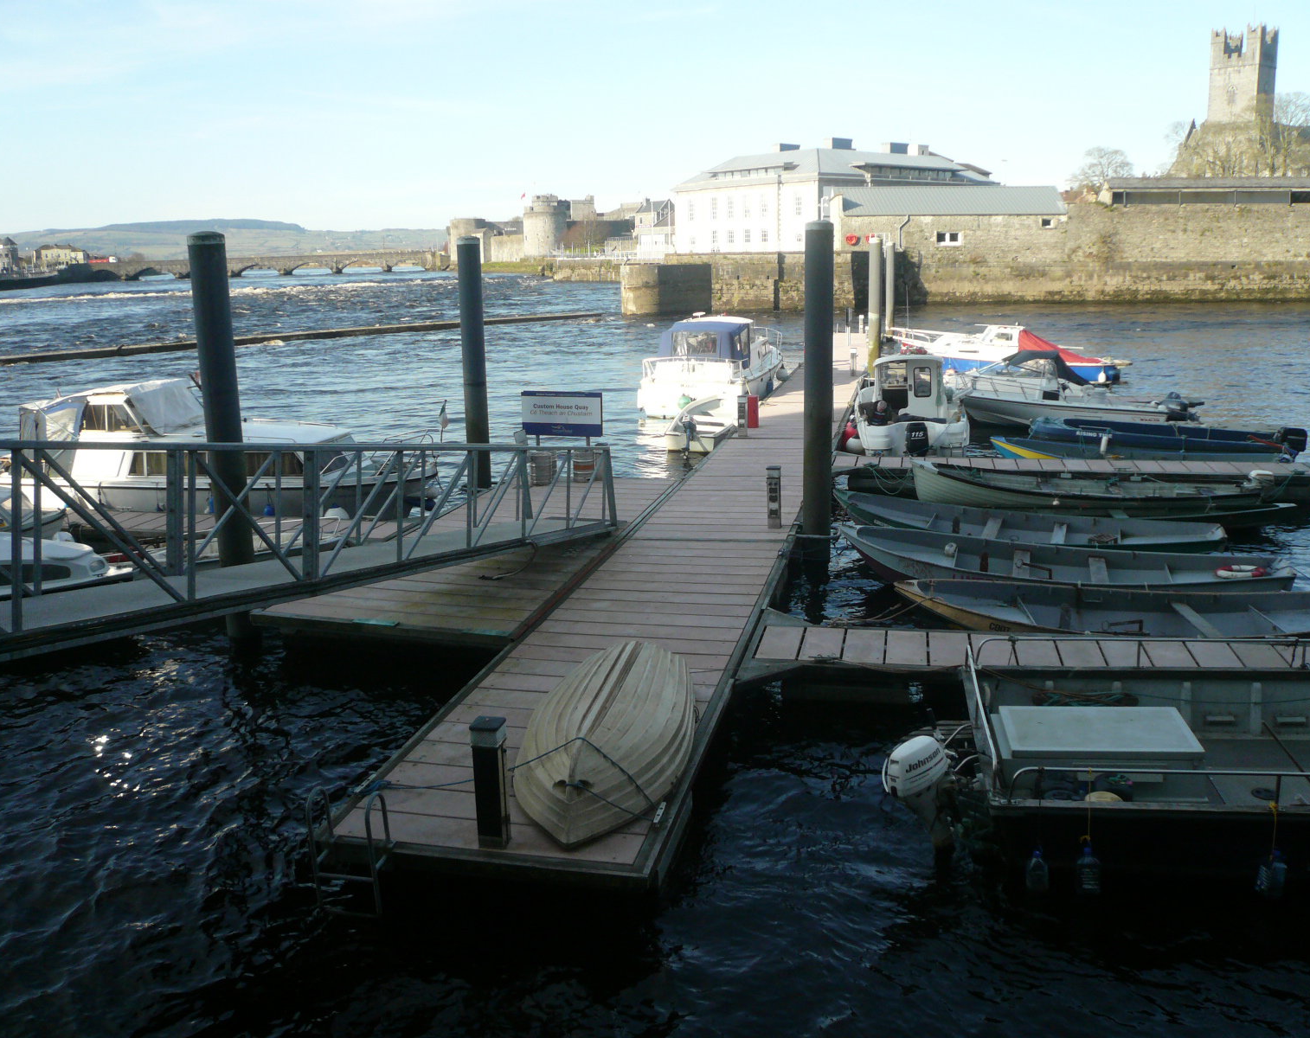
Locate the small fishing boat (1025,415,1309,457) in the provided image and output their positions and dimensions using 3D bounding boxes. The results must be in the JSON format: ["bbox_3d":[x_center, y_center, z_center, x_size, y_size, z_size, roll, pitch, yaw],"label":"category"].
[{"bbox_3d":[10.380,-1.519,22.925,5.200,1.100,1.550,2,14,16],"label":"small fishing boat"}]

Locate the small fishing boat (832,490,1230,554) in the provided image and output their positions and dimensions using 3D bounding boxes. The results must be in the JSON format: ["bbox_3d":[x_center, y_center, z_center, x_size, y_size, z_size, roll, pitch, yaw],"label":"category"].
[{"bbox_3d":[5.316,0.199,16.307,5.400,0.850,1.500,2,14,15],"label":"small fishing boat"}]

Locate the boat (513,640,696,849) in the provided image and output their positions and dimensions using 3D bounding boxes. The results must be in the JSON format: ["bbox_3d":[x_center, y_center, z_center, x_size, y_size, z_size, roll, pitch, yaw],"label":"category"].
[{"bbox_3d":[-0.408,1.864,10.019,1.380,0.540,3.250,1,14,9],"label":"boat"}]

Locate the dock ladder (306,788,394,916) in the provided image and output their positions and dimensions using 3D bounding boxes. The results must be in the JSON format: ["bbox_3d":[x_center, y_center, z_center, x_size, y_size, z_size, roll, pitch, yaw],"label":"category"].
[{"bbox_3d":[-2.052,2.306,7.574,0.460,1.050,0.320,1,13,13],"label":"dock ladder"}]

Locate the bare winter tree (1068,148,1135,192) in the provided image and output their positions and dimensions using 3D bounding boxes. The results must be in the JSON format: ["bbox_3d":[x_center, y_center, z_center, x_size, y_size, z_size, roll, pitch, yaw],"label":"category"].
[{"bbox_3d":[65.930,-48.412,166.474,10.000,13.000,10.000,1,13,13],"label":"bare winter tree"}]

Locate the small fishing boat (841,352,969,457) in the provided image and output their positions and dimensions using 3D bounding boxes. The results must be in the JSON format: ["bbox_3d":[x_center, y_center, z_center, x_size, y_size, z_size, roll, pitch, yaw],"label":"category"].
[{"bbox_3d":[6.421,-2.903,27.833,2.450,2.600,6.100,2,14,13],"label":"small fishing boat"}]

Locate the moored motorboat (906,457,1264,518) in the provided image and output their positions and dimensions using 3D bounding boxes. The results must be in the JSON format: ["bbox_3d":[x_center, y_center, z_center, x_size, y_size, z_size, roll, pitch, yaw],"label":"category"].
[{"bbox_3d":[7.986,-0.602,20.940,6.150,0.950,1.600,2,14,16],"label":"moored motorboat"}]

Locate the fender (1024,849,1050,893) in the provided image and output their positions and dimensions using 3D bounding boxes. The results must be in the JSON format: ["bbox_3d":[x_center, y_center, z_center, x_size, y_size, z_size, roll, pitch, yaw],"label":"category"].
[{"bbox_3d":[2.602,2.403,7.620,0.160,0.320,0.160,1,13,13],"label":"fender"}]

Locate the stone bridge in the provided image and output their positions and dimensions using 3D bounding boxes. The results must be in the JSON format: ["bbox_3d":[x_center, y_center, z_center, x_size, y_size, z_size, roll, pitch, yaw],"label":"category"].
[{"bbox_3d":[-129.585,-87.754,385.000,117.000,7.200,10.000,-1,14,2],"label":"stone bridge"}]

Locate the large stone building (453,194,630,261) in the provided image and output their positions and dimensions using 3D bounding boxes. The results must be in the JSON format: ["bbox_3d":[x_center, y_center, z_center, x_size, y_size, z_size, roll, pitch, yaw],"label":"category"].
[{"bbox_3d":[-34.507,-89.315,340.337,48.000,17.500,80.000,-8,15,-25],"label":"large stone building"}]

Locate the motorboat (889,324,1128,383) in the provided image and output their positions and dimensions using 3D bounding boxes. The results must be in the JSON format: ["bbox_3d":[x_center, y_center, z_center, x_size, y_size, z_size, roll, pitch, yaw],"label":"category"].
[{"bbox_3d":[12.540,-5.892,40.424,7.700,2.400,2.500,3,14,19],"label":"motorboat"}]

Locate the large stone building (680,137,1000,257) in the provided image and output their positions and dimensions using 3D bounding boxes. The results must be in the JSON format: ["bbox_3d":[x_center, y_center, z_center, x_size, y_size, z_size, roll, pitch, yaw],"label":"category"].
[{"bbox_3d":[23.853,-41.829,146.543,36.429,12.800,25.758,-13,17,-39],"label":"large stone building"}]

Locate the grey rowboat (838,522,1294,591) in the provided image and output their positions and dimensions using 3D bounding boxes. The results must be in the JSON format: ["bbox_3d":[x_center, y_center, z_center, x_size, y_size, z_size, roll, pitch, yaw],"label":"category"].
[{"bbox_3d":[5.192,0.627,14.486,5.500,0.850,1.680,2,14,14],"label":"grey rowboat"}]

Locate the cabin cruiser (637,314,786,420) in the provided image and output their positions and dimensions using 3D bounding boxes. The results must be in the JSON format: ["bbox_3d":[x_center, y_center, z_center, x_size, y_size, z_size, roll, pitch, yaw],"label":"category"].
[{"bbox_3d":[2.073,-4.773,34.248,2.800,3.000,7.400,3,14,18],"label":"cabin cruiser"}]

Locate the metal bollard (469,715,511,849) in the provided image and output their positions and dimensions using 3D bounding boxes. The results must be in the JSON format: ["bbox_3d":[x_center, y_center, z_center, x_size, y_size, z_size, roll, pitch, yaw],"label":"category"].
[{"bbox_3d":[-1.260,2.002,8.515,0.230,1.000,0.230,2,14,13],"label":"metal bollard"}]

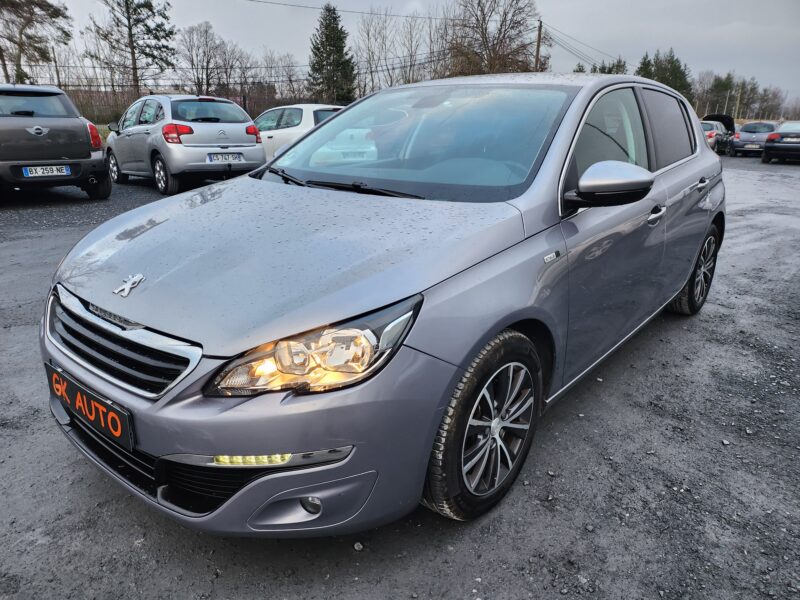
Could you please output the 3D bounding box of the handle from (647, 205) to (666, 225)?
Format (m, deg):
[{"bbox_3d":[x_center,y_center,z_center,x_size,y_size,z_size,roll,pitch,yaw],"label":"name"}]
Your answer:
[{"bbox_3d":[1.159,-0.387,2.502,0.050,0.065,0.210,15,23,38],"label":"handle"}]

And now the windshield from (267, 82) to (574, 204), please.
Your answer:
[{"bbox_3d":[0.024,-0.726,2.419,1.420,0.160,0.970,15,51,38],"label":"windshield"}]

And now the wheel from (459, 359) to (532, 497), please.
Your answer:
[{"bbox_3d":[0.268,0.394,1.782,0.150,0.435,0.435,14,22,38],"label":"wheel"}]

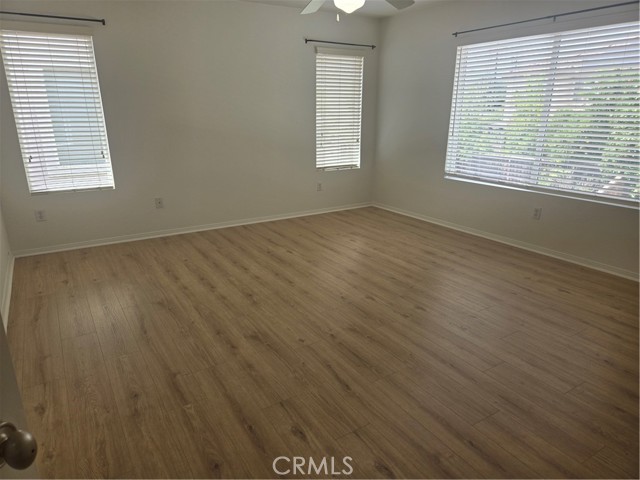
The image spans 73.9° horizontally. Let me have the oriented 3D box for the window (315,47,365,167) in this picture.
[{"bbox_3d":[0.266,-1.731,5.819,0.763,1.498,0.070,-10,20,-32],"label":"window"}]

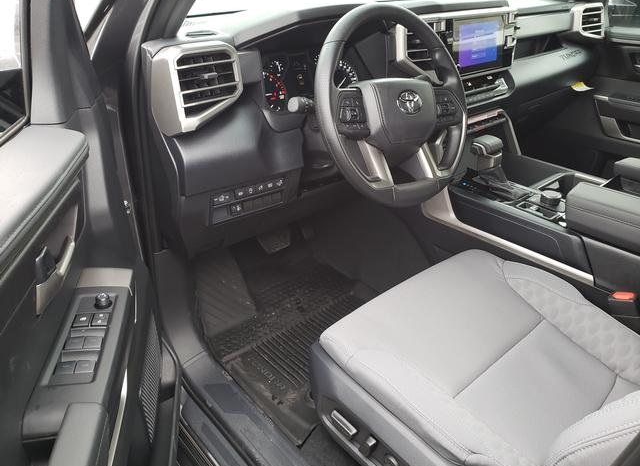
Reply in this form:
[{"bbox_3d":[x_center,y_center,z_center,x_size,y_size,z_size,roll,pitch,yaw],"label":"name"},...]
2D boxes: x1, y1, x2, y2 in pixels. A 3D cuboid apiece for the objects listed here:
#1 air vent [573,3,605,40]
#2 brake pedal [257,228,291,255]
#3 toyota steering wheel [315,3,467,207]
[{"bbox_3d":[0.879,-0.696,1.601,0.138,0.133,0.064,-22,35,-33],"label":"air vent"},{"bbox_3d":[-0.133,0.012,1.412,0.099,0.084,0.049,-22,0,-33],"label":"brake pedal"},{"bbox_3d":[0.132,-0.237,0.932,0.379,0.379,0.113,-22,12,-33],"label":"toyota steering wheel"}]

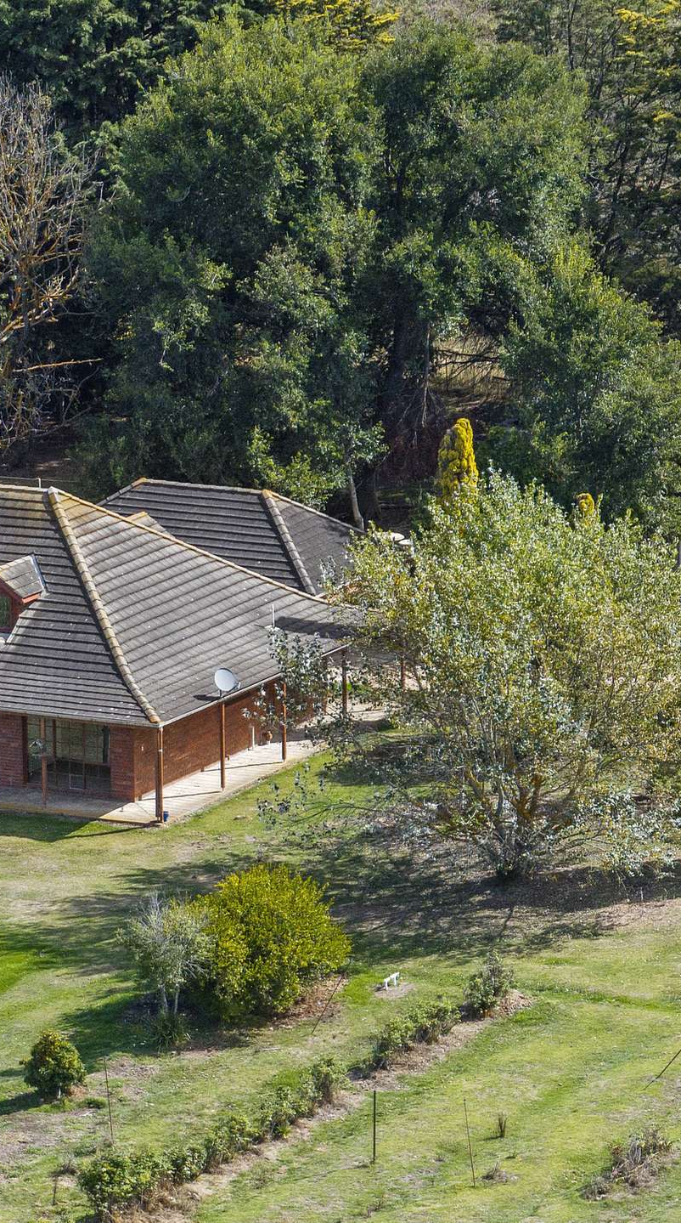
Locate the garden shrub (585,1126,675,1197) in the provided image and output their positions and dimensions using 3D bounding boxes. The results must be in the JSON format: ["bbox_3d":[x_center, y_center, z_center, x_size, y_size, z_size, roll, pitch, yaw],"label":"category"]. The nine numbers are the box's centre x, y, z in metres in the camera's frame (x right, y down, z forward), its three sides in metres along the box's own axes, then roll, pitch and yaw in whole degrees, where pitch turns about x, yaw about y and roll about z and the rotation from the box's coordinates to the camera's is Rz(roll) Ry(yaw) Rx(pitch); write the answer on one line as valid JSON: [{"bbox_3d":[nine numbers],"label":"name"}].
[{"bbox_3d":[6.380,12.021,166.199,1.600,0.850,2.100,6,14,27],"label":"garden shrub"}]

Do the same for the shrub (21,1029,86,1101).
[{"bbox_3d":[-6.555,10.268,172.985,1.450,1.500,1.350,-1,13,0],"label":"shrub"}]

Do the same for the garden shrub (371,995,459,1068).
[{"bbox_3d":[1.757,9.754,176.211,1.000,0.900,2.800,6,14,27],"label":"garden shrub"}]

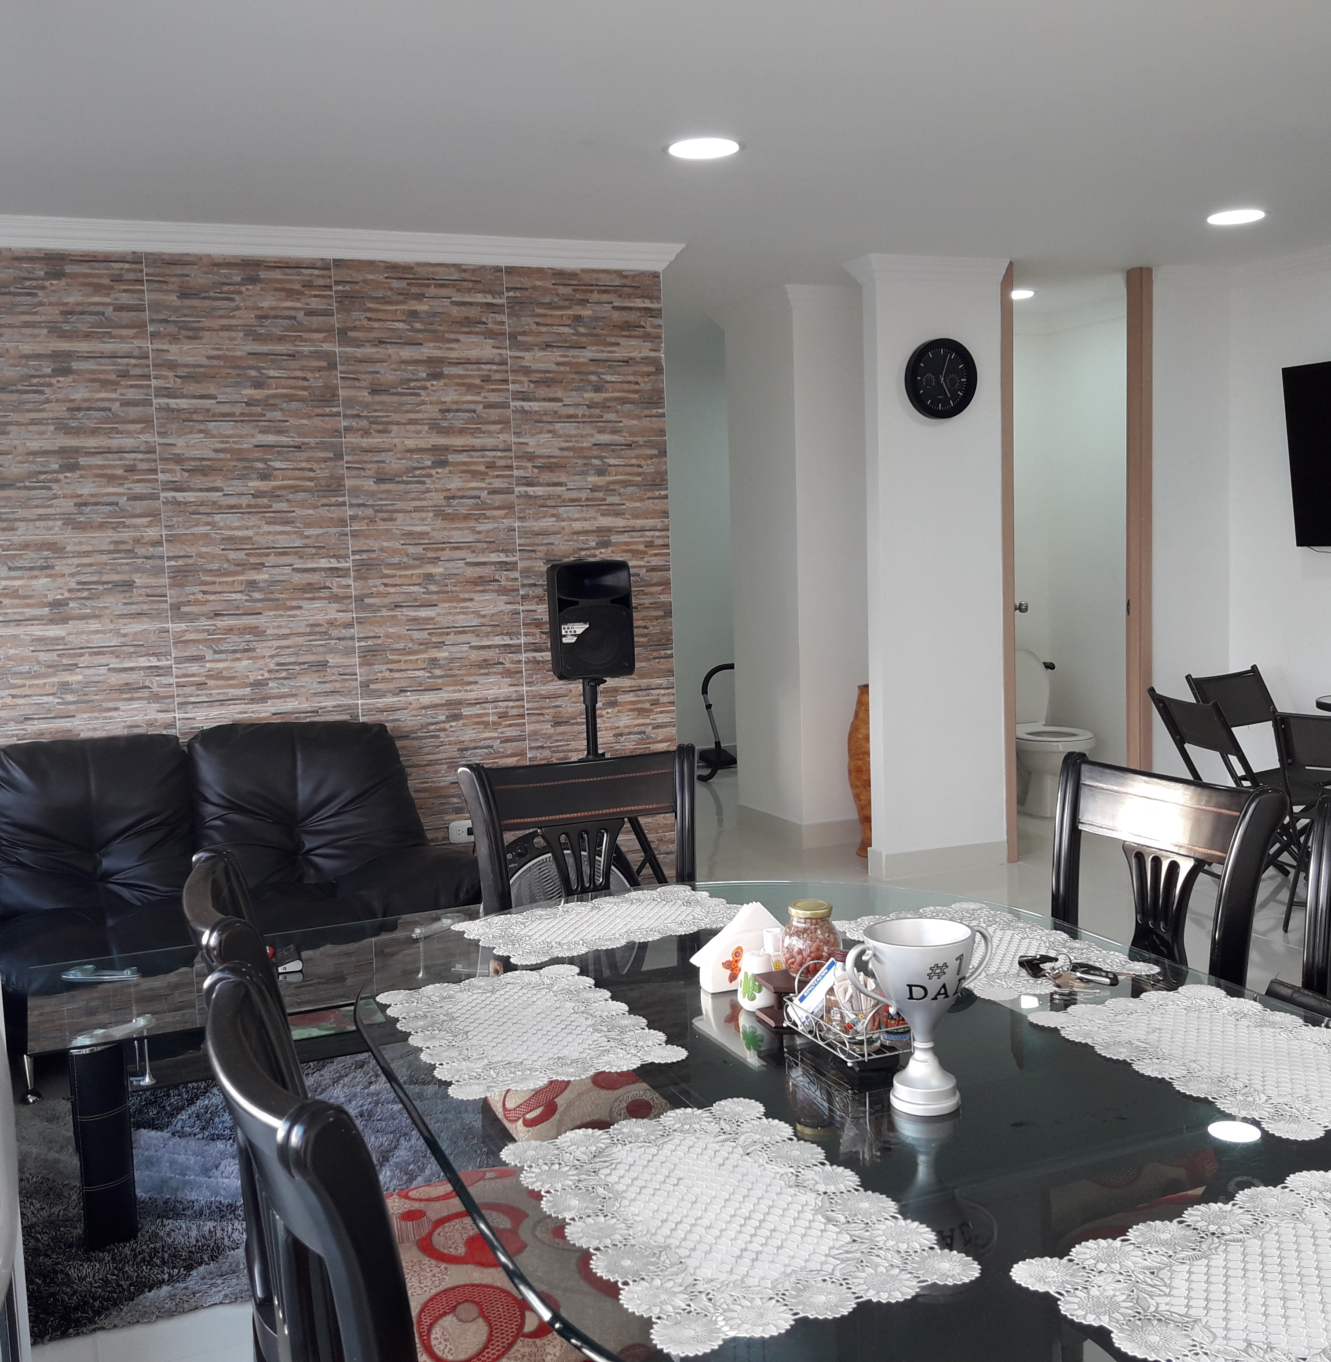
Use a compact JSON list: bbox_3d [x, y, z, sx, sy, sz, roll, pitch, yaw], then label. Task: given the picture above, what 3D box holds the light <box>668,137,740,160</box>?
[{"bbox_3d":[0.106,-1.462,4.041,0.210,0.025,0.210,-2,6,0],"label":"light"}]

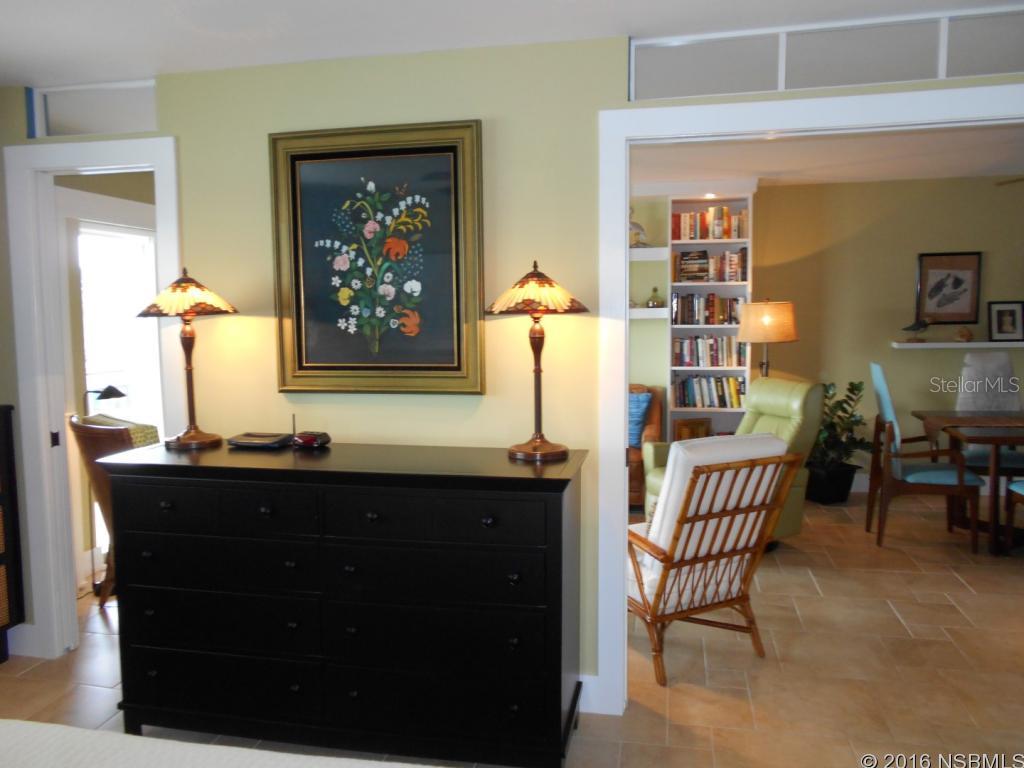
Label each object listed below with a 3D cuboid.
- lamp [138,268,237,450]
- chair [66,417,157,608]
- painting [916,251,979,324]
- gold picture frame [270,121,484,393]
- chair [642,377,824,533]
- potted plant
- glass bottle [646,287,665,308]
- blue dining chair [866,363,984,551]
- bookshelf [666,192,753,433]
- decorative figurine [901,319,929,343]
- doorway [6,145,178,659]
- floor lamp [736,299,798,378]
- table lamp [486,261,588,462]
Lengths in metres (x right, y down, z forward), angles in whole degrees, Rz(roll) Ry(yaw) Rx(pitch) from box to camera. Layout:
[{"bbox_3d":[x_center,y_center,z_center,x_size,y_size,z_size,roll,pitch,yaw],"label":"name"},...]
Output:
[{"bbox_3d":[-1.193,-0.094,2.853,0.345,0.660,0.345,0,5,12],"label":"lamp"},{"bbox_3d":[-1.793,0.663,3.846,0.550,0.910,0.520,-5,6,-42],"label":"chair"},{"bbox_3d":[3.293,-0.718,5.799,0.422,0.526,0.030,1,6,12],"label":"painting"},{"bbox_3d":[-0.493,-0.444,2.823,0.807,0.956,0.050,1,6,12],"label":"gold picture frame"},{"bbox_3d":[1.478,0.491,5.013,0.920,1.000,0.780,-3,5,-28],"label":"chair"},{"bbox_3d":[2.472,0.435,5.868,0.494,0.912,0.473,1,6,12],"label":"potted plant"},{"bbox_3d":[1.142,-0.686,6.104,0.136,0.164,0.126,1,6,12],"label":"glass bottle"},{"bbox_3d":[2.563,0.438,4.825,0.635,1.116,0.534,0,6,10],"label":"blue dining chair"},{"bbox_3d":[1.528,-0.298,6.064,0.631,2.351,0.345,1,6,12],"label":"bookshelf"},{"bbox_3d":[3.122,-0.414,5.946,0.200,0.185,0.080,1,5,18],"label":"decorative figurine"},{"bbox_3d":[-1.643,0.106,3.167,0.774,2.130,0.150,0,5,12],"label":"doorway"},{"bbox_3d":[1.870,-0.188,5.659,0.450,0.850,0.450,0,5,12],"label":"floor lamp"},{"bbox_3d":[0.087,-0.079,2.574,0.342,0.657,0.342,0,5,12],"label":"table lamp"}]

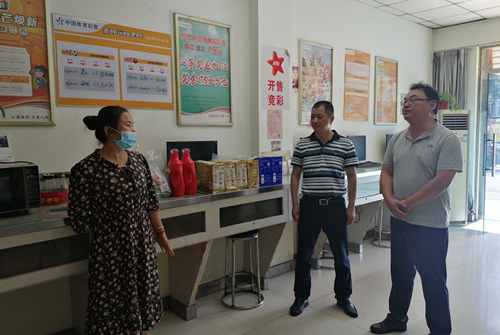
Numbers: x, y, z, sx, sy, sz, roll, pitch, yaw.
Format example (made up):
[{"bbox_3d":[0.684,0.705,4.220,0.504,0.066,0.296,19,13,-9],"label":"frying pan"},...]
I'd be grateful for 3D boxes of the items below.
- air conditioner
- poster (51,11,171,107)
[{"bbox_3d":[3.171,0.009,6.051,0.380,1.740,0.250,1,6,12],"label":"air conditioner"},{"bbox_3d":[-0.945,-0.732,2.845,0.880,0.590,0.020,-6,7,-42],"label":"poster"}]

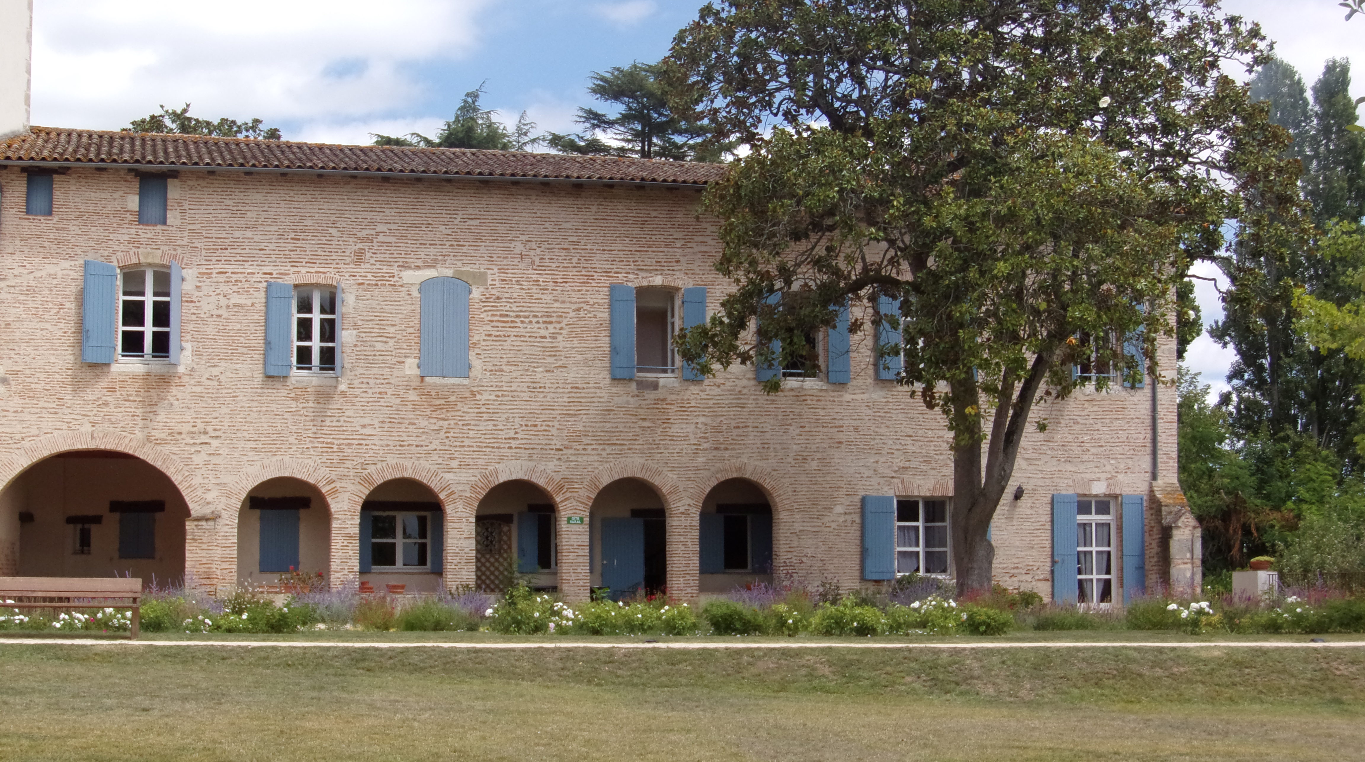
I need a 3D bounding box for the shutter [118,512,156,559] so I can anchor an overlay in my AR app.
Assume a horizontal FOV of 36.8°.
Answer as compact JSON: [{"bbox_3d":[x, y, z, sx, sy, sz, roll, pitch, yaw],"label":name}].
[{"bbox_3d":[-11.189,3.188,42.099,0.727,0.948,0.060,1,-4,-11],"label":"shutter"}]

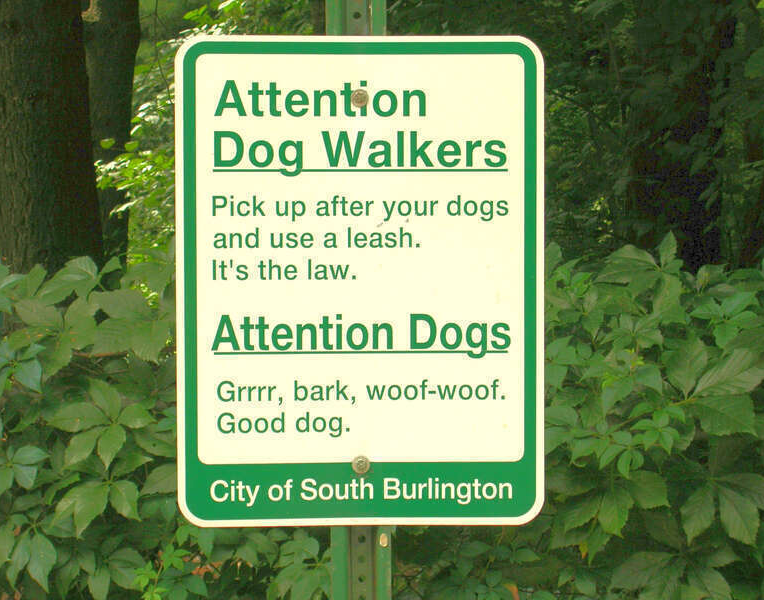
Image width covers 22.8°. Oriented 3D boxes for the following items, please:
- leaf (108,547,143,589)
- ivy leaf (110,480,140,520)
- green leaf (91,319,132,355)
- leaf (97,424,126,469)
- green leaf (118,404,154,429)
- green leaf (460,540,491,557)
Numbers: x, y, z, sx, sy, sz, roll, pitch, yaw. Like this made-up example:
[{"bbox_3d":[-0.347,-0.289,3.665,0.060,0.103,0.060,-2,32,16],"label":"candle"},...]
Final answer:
[{"bbox_3d":[-0.382,0.400,2.820,0.066,0.062,0.014,29,-31,7],"label":"leaf"},{"bbox_3d":[-0.393,0.307,2.900,0.045,0.060,0.025,-1,2,-8],"label":"ivy leaf"},{"bbox_3d":[-0.421,0.057,2.960,0.061,0.055,0.035,-1,2,-8],"label":"green leaf"},{"bbox_3d":[-0.412,0.223,2.890,0.045,0.066,0.028,-1,2,-8],"label":"leaf"},{"bbox_3d":[-0.363,0.172,2.800,0.056,0.046,0.010,-2,-40,-13],"label":"green leaf"},{"bbox_3d":[0.148,0.393,3.000,0.046,0.025,0.025,0,2,3],"label":"green leaf"}]

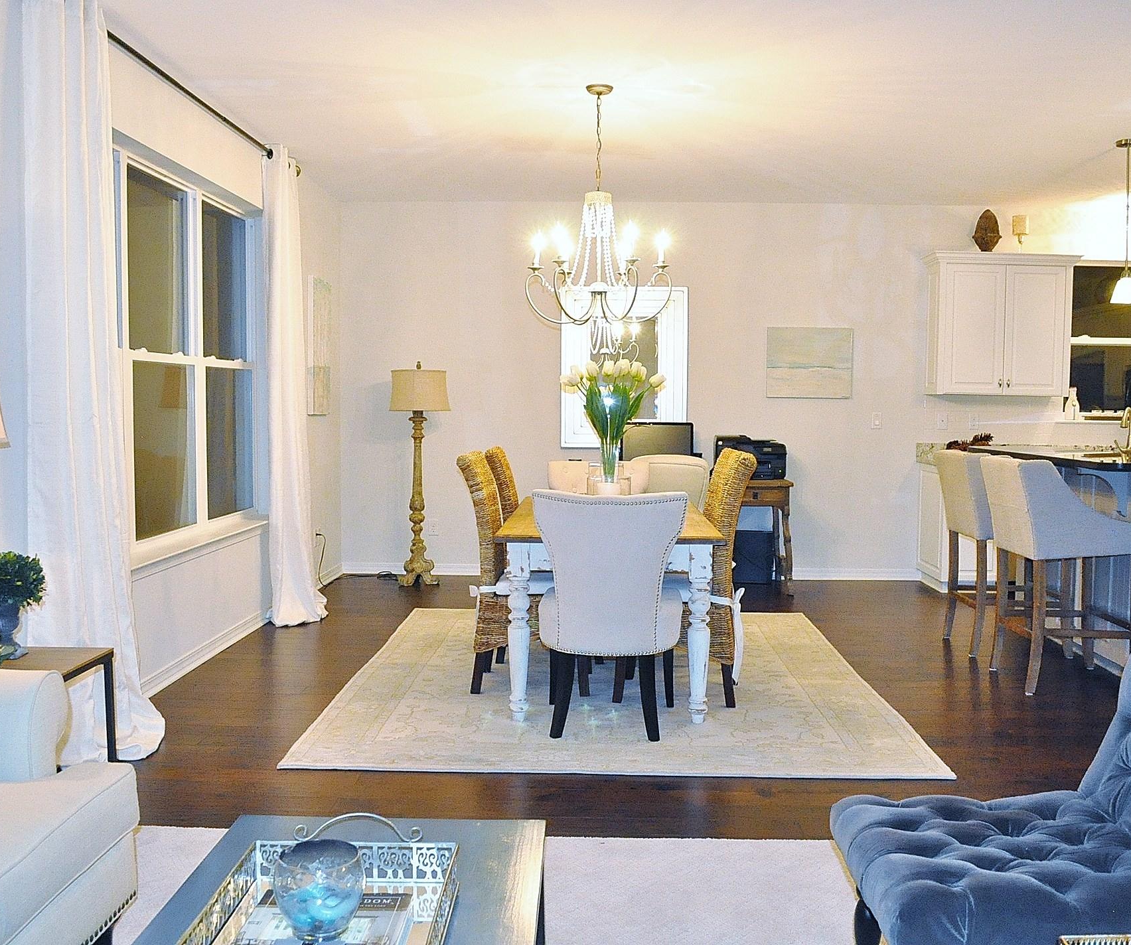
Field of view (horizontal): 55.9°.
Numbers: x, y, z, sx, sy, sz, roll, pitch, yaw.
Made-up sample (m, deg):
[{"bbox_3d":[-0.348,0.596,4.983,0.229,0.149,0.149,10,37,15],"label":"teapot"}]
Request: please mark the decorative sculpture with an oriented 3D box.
[{"bbox_3d":[2.924,-1.682,7.416,0.212,0.295,0.120,0,4,2],"label":"decorative sculpture"}]

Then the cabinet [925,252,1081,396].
[{"bbox_3d":[3.061,-1.028,7.526,0.985,0.975,0.370,0,4,2],"label":"cabinet"}]

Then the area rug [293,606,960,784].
[{"bbox_3d":[0.220,0.959,5.202,2.400,0.012,2.900,0,4,2],"label":"area rug"}]

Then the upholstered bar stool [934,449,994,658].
[{"bbox_3d":[2.358,0.424,5.754,0.570,1.060,0.520,1,4,2],"label":"upholstered bar stool"}]

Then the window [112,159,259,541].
[{"bbox_3d":[-1.830,-0.556,5.372,0.100,1.720,1.800,0,4,2],"label":"window"}]

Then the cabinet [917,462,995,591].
[{"bbox_3d":[2.803,0.390,7.576,0.400,0.880,0.610,0,4,2],"label":"cabinet"}]

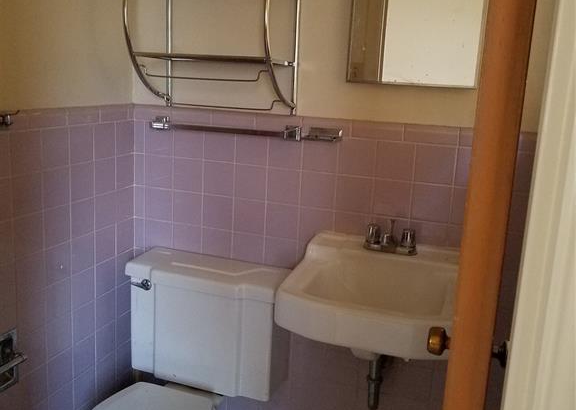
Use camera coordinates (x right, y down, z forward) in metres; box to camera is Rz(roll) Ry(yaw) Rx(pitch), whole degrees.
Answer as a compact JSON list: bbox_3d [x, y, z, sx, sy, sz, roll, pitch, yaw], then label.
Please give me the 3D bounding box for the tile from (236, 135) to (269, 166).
[{"bbox_3d":[-0.108,-0.174,1.768,0.108,0.107,0.009,7,13,18],"label":"tile"}]

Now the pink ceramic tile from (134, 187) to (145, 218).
[{"bbox_3d":[-0.495,-0.010,1.941,0.037,0.107,0.009,7,13,18],"label":"pink ceramic tile"}]

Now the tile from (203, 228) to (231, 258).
[{"bbox_3d":[-0.232,0.130,1.880,0.107,0.107,0.010,7,13,17],"label":"tile"}]

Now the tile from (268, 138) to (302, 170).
[{"bbox_3d":[-0.004,-0.162,1.740,0.107,0.107,0.009,7,13,18],"label":"tile"}]

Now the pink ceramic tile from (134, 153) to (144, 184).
[{"bbox_3d":[-0.490,-0.116,1.918,0.037,0.107,0.009,7,13,18],"label":"pink ceramic tile"}]

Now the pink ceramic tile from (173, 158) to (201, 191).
[{"bbox_3d":[-0.323,-0.097,1.866,0.107,0.107,0.010,7,13,17],"label":"pink ceramic tile"}]

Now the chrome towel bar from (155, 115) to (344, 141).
[{"bbox_3d":[-0.140,-0.227,1.739,0.620,0.048,0.058,7,13,18],"label":"chrome towel bar"}]

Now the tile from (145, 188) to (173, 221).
[{"bbox_3d":[-0.427,-0.001,1.918,0.107,0.107,0.009,7,13,18],"label":"tile"}]

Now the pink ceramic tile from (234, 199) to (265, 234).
[{"bbox_3d":[-0.120,0.037,1.820,0.108,0.108,0.010,7,13,18],"label":"pink ceramic tile"}]

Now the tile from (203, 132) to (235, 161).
[{"bbox_3d":[-0.210,-0.188,1.807,0.107,0.107,0.009,7,13,18],"label":"tile"}]

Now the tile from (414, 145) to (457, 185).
[{"bbox_3d":[0.411,-0.112,1.619,0.107,0.107,0.010,7,13,17],"label":"tile"}]

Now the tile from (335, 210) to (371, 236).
[{"bbox_3d":[0.191,0.076,1.719,0.108,0.108,0.010,7,13,18],"label":"tile"}]

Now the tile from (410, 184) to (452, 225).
[{"bbox_3d":[0.405,-0.005,1.642,0.107,0.107,0.010,7,13,17],"label":"tile"}]

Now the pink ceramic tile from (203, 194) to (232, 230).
[{"bbox_3d":[-0.222,0.025,1.855,0.107,0.107,0.009,7,13,18],"label":"pink ceramic tile"}]

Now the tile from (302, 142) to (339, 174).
[{"bbox_3d":[0.100,-0.149,1.706,0.107,0.107,0.009,7,13,18],"label":"tile"}]

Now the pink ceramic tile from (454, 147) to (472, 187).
[{"bbox_3d":[0.509,-0.097,1.561,0.108,0.107,0.009,7,13,18],"label":"pink ceramic tile"}]

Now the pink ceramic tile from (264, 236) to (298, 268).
[{"bbox_3d":[-0.024,0.156,1.816,0.107,0.107,0.010,7,13,17],"label":"pink ceramic tile"}]

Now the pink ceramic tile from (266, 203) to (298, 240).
[{"bbox_3d":[-0.016,0.050,1.780,0.108,0.107,0.009,7,13,18],"label":"pink ceramic tile"}]

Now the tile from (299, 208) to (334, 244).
[{"bbox_3d":[0.088,0.063,1.753,0.108,0.108,0.010,7,13,18],"label":"tile"}]

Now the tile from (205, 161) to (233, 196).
[{"bbox_3d":[-0.219,-0.084,1.834,0.107,0.107,0.010,7,13,17],"label":"tile"}]

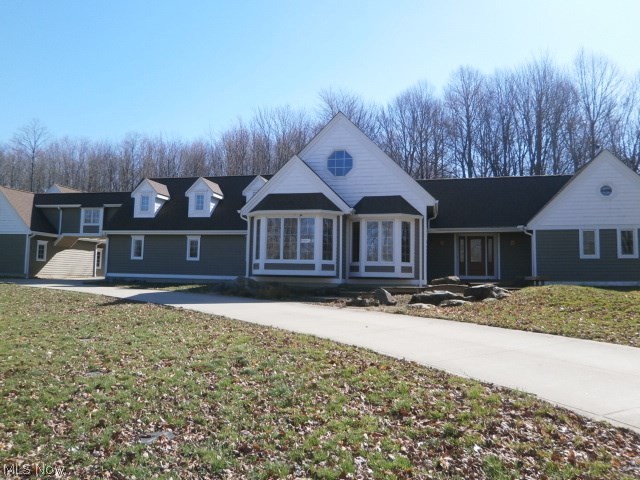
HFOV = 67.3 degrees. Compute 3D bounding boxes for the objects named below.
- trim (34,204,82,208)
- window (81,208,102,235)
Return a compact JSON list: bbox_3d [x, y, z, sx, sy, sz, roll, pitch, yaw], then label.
[{"bbox_3d":[-17.836,-2.279,32.800,3.716,0.206,0.160,0,-4,13],"label":"trim"},{"bbox_3d":[-15.273,-1.253,32.200,1.767,1.844,0.180,0,-4,13],"label":"window"}]

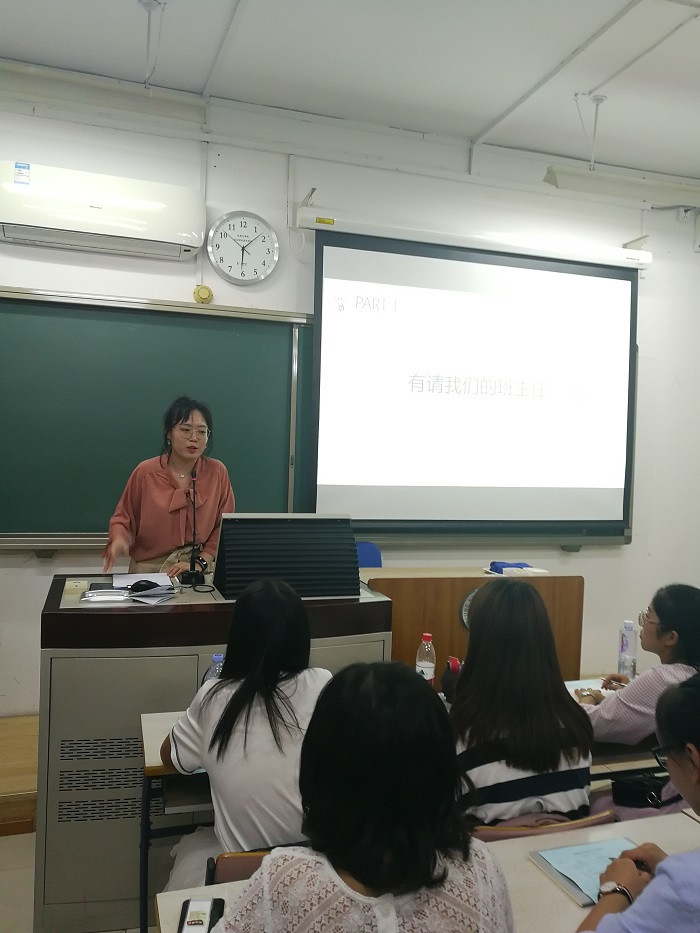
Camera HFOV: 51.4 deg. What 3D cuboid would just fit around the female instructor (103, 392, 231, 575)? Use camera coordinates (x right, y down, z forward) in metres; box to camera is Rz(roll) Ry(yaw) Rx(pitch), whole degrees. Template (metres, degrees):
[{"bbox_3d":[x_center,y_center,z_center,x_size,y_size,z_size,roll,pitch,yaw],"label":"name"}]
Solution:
[{"bbox_3d":[-0.776,0.497,3.110,0.530,1.590,0.420,1,1,-19],"label":"female instructor"}]

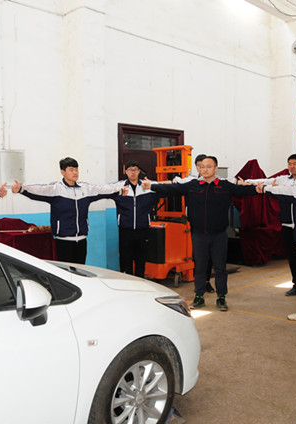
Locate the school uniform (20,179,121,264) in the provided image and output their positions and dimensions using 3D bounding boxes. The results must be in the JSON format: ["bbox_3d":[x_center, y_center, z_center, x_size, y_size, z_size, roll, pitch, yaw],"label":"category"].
[{"bbox_3d":[-0.860,0.379,5.250,1.360,1.450,0.330,-4,6,-44],"label":"school uniform"}]

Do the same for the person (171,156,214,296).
[{"bbox_3d":[0.728,0.169,6.400,1.530,1.800,0.370,-1,4,-8],"label":"person"}]

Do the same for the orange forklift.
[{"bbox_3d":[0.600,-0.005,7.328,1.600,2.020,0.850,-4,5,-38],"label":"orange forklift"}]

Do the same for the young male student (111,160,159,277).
[{"bbox_3d":[-0.181,0.214,6.200,1.530,1.750,0.370,-1,4,-8],"label":"young male student"}]

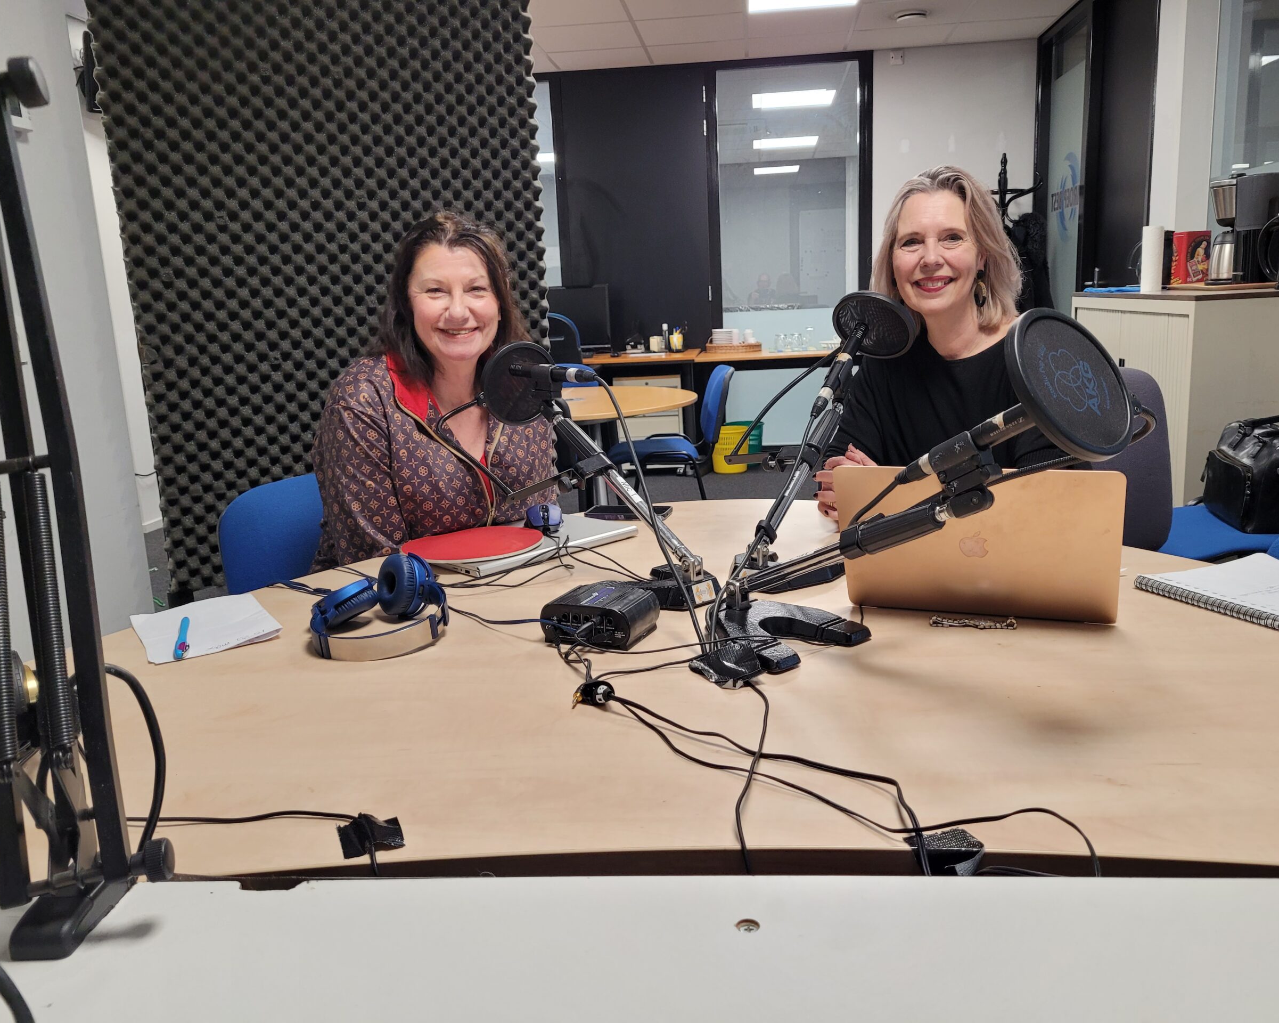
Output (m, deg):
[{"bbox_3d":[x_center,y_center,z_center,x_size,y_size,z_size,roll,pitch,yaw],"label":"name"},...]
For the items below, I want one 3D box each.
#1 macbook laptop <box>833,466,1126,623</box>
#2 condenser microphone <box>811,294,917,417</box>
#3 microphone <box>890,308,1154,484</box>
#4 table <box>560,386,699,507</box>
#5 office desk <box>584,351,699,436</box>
[{"bbox_3d":[0.424,0.018,1.263,0.304,0.198,0.303,3,13,23],"label":"macbook laptop"},{"bbox_3d":[0.287,-0.194,1.403,0.125,0.125,0.225,6,43,36],"label":"condenser microphone"},{"bbox_3d":[0.353,-0.079,1.039,0.175,0.165,0.250,-11,-16,-35],"label":"microphone"},{"bbox_3d":[-0.313,-0.050,3.946,1.110,0.740,1.110,-3,12,0],"label":"table"},{"bbox_3d":[-0.381,-0.676,7.183,1.600,0.730,0.800,-2,12,6],"label":"office desk"}]

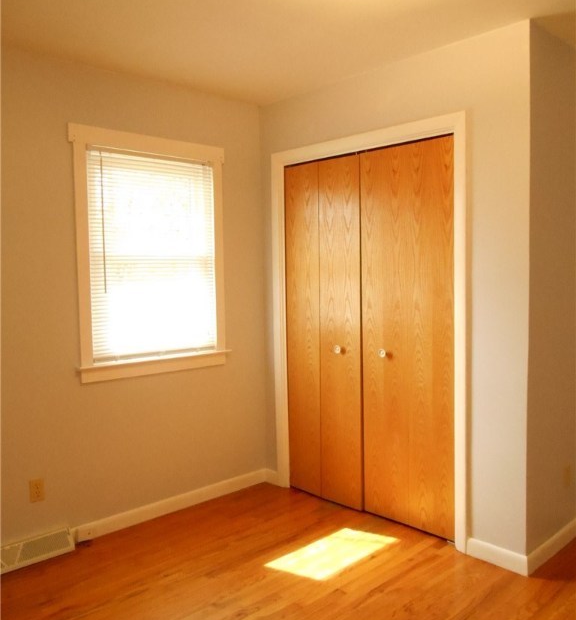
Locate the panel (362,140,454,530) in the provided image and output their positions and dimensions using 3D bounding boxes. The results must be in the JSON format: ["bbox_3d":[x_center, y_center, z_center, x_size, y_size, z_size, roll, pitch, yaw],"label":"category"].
[{"bbox_3d":[0.639,0.150,3.048,0.040,2.025,0.605,-4,4,-44],"label":"panel"}]

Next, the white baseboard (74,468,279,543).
[{"bbox_3d":[-0.627,1.129,3.410,1.272,0.086,0.020,-3,4,-42],"label":"white baseboard"}]

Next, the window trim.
[{"bbox_3d":[-0.735,-0.301,3.255,0.970,1.325,0.050,-3,4,-42],"label":"window trim"}]

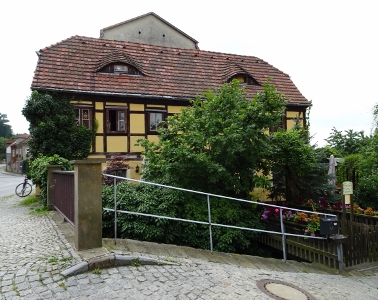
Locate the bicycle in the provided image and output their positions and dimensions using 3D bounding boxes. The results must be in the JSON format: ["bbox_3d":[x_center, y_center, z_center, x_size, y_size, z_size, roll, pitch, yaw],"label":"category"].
[{"bbox_3d":[-8.087,1.787,13.710,0.620,1.040,1.550,0,-2,-25],"label":"bicycle"}]

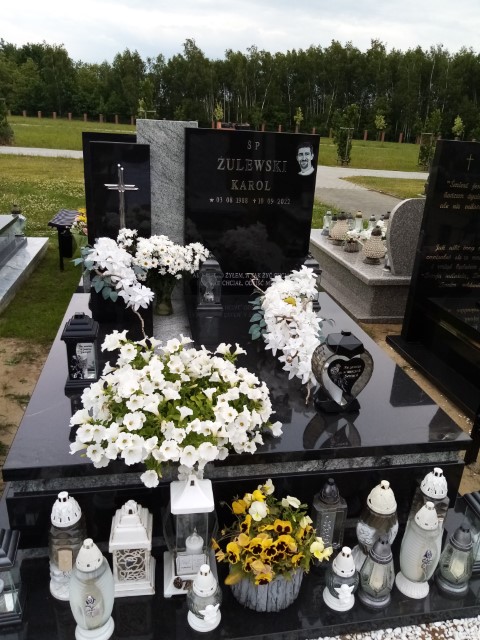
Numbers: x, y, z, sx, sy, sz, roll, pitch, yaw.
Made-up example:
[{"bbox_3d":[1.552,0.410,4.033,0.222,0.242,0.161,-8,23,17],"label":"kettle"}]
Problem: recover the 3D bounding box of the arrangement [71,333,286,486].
[{"bbox_3d":[-0.211,0.264,1.635,0.663,0.377,0.530,-1,23,-10],"label":"arrangement"}]

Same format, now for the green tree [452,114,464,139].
[{"bbox_3d":[18.833,-16.226,41.822,1.020,3.037,1.020,-1,23,-10],"label":"green tree"}]

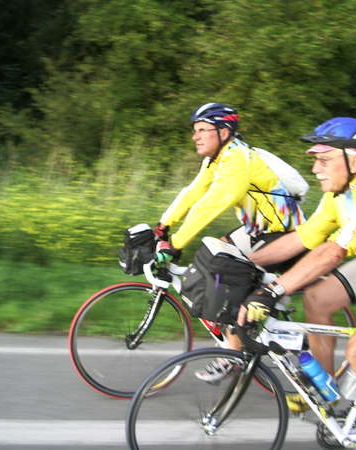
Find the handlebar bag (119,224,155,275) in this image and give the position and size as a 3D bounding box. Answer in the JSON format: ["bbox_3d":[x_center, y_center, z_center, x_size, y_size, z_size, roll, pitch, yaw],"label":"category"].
[{"bbox_3d":[-0.223,0.132,3.282,0.175,0.230,0.210,6,12,-6],"label":"handlebar bag"}]

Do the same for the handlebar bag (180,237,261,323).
[{"bbox_3d":[0.158,0.222,2.449,0.250,0.260,0.260,15,10,-10],"label":"handlebar bag"}]

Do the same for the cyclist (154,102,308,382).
[{"bbox_3d":[0.292,0.146,3.327,0.830,1.570,0.520,2,12,-5],"label":"cyclist"}]

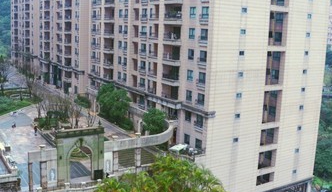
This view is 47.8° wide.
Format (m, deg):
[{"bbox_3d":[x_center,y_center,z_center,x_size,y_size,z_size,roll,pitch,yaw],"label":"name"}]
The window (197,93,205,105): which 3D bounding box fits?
[{"bbox_3d":[5.140,0.475,53.920,0.200,1.480,1.450,-4,11,-31],"label":"window"}]

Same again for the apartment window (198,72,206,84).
[{"bbox_3d":[5.592,-2.686,57.104,0.220,1.825,1.578,-5,13,-34],"label":"apartment window"}]

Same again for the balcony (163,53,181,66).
[{"bbox_3d":[1.182,-5.940,62.782,1.500,1.550,3.699,-5,13,-34],"label":"balcony"}]

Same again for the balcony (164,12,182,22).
[{"bbox_3d":[1.183,-12.631,61.478,1.500,1.500,4.700,-4,12,-34],"label":"balcony"}]

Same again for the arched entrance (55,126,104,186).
[{"bbox_3d":[-10.056,7.104,43.940,5.700,6.550,1.100,-4,11,-31],"label":"arched entrance"}]

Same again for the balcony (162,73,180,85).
[{"bbox_3d":[0.963,-2.604,59.542,1.100,1.350,3.700,-4,11,-31],"label":"balcony"}]

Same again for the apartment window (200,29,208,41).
[{"bbox_3d":[5.776,-9.114,55.936,0.220,1.776,1.529,-5,13,-34],"label":"apartment window"}]

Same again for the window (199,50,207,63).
[{"bbox_3d":[5.351,-5.548,52.870,0.200,1.480,1.450,-4,11,-31],"label":"window"}]

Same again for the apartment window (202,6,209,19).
[{"bbox_3d":[5.526,-11.537,51.866,0.200,1.480,1.450,-4,11,-31],"label":"apartment window"}]

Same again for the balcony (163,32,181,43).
[{"bbox_3d":[1.283,-9.241,62.171,1.500,1.500,3.798,-5,13,-34],"label":"balcony"}]

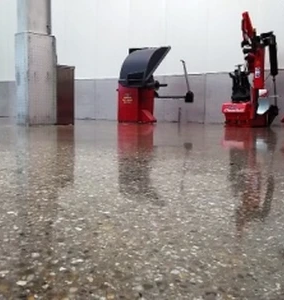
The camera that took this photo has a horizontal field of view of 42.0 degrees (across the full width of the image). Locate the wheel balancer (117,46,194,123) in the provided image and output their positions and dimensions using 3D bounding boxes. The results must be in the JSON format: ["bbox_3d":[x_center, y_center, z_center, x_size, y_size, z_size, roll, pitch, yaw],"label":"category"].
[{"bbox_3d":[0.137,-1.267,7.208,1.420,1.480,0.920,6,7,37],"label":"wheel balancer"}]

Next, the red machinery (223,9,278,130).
[{"bbox_3d":[1.998,-1.396,6.465,0.820,1.970,0.960,6,7,36],"label":"red machinery"}]

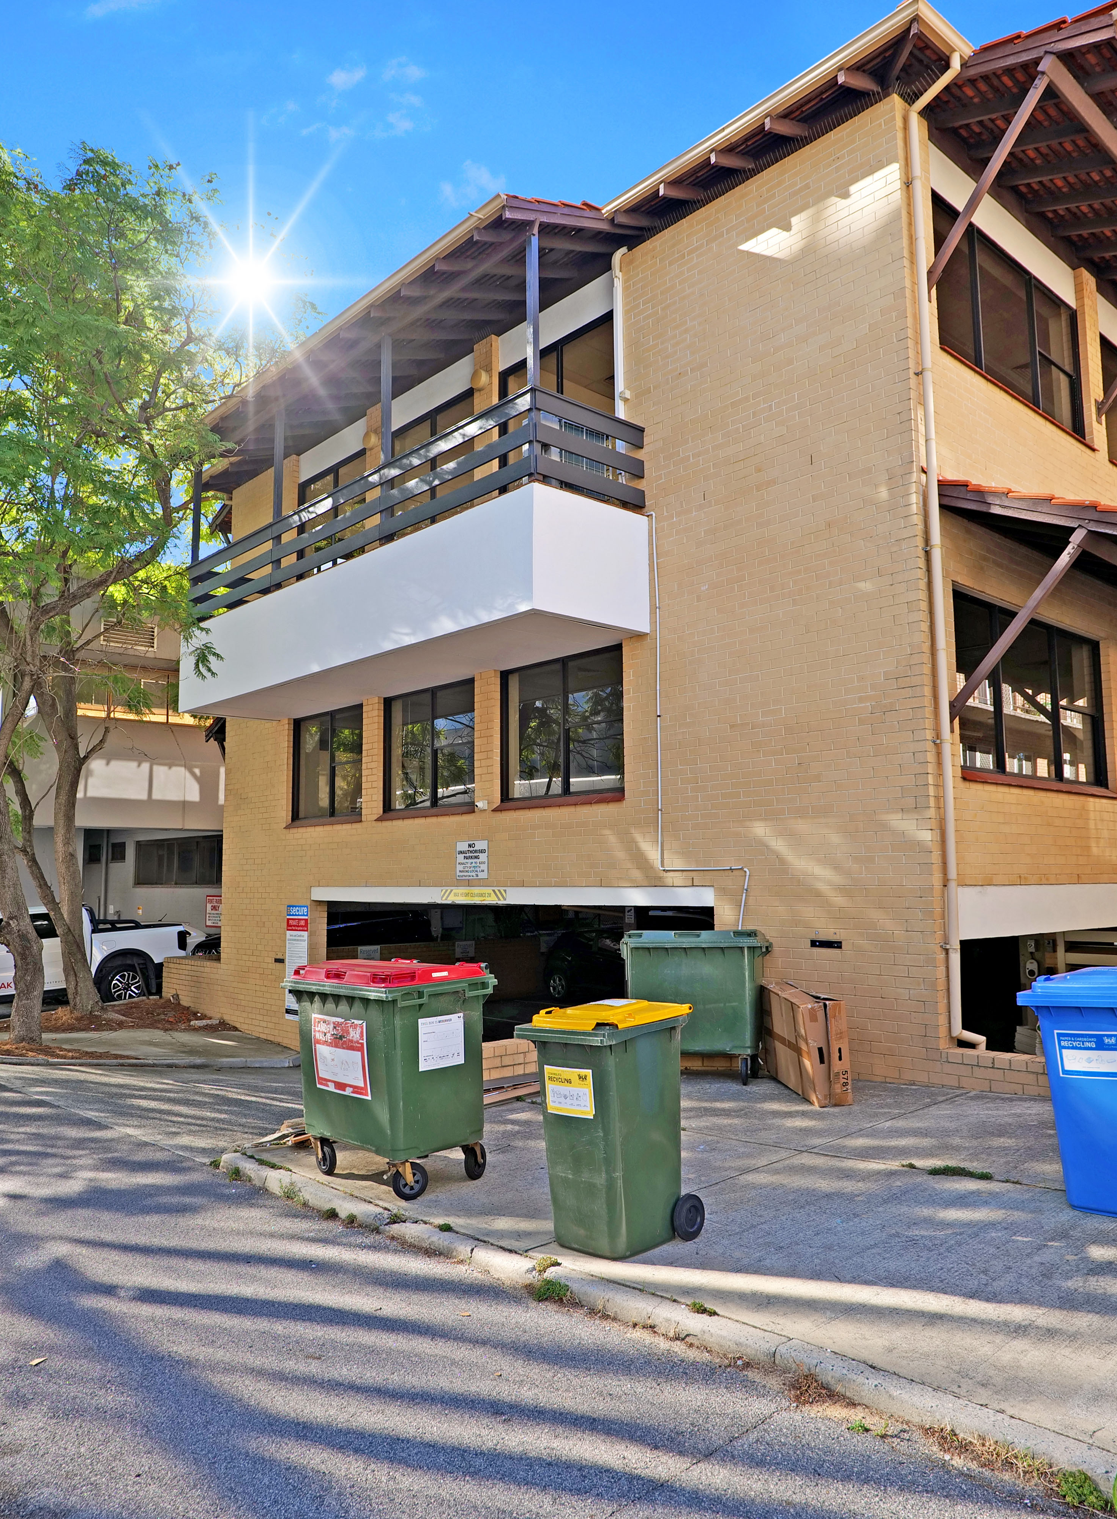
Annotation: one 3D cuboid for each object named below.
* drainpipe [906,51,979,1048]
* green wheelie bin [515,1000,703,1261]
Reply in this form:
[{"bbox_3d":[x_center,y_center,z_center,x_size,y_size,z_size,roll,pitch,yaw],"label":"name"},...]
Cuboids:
[{"bbox_3d":[3.119,-1.765,7.894,0.120,7.850,0.480,5,-8,-41],"label":"drainpipe"},{"bbox_3d":[0.249,1.760,4.870,0.580,1.065,0.730,-9,-11,39],"label":"green wheelie bin"}]

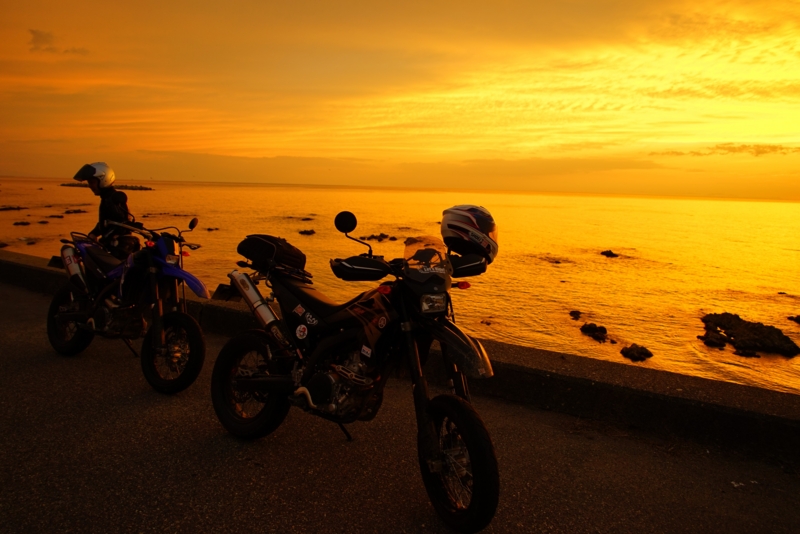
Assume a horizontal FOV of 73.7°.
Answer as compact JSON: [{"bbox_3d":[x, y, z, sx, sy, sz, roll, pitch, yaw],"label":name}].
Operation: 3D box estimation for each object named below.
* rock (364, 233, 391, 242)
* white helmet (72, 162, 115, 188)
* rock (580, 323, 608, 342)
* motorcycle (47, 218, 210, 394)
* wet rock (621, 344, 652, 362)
[{"bbox_3d":[-1.763,-2.330,42.021,2.018,0.662,1.513,1,9,-2],"label":"rock"},{"bbox_3d":[-2.949,-0.878,5.150,0.360,0.270,0.255,-21,17,-21],"label":"white helmet"},{"bbox_3d":[5.757,1.921,15.719,0.813,0.470,0.650,5,9,21],"label":"rock"},{"bbox_3d":[-2.129,0.195,4.066,2.080,1.260,0.840,7,10,32],"label":"motorcycle"},{"bbox_3d":[6.222,2.257,13.982,0.825,0.347,0.619,6,9,25],"label":"wet rock"}]

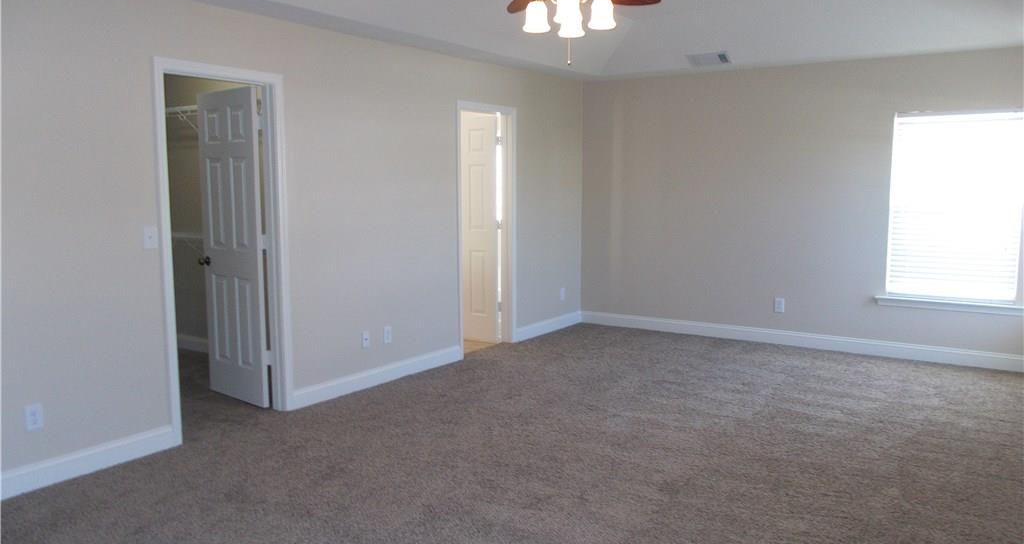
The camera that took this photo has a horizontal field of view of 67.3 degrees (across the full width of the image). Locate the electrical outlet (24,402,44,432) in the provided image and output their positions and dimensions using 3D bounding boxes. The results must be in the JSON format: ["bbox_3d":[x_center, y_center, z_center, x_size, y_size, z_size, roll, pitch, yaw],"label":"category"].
[{"bbox_3d":[-2.252,0.686,3.629,0.010,0.118,0.073,4,8,34],"label":"electrical outlet"}]

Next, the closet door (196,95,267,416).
[{"bbox_3d":[-1.843,-0.157,5.052,0.695,2.020,0.037,5,9,39],"label":"closet door"}]

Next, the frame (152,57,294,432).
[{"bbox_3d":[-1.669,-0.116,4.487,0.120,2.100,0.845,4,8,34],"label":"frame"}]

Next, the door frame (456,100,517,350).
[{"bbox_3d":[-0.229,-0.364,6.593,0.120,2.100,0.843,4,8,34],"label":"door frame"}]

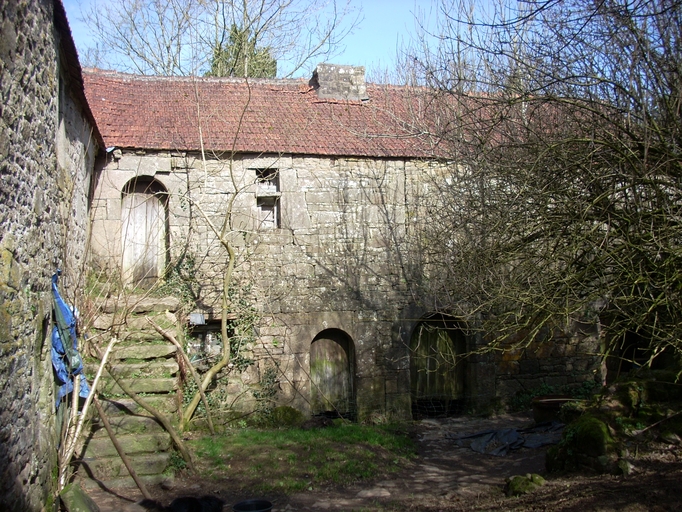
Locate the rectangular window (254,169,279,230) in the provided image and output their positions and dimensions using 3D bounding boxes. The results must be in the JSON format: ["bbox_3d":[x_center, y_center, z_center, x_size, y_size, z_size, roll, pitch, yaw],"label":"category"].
[{"bbox_3d":[-1.356,-1.068,13.547,0.460,1.100,0.200,0,-3,-13],"label":"rectangular window"}]

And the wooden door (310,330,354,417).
[{"bbox_3d":[-0.149,2.195,13.624,0.840,1.660,0.160,0,-3,-13],"label":"wooden door"}]

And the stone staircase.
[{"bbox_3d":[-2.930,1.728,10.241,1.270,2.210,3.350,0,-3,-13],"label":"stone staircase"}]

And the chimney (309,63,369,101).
[{"bbox_3d":[-0.092,-3.756,16.400,1.070,0.790,1.000,0,-3,-13],"label":"chimney"}]

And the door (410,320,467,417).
[{"bbox_3d":[1.895,2.156,14.097,1.100,1.930,0.160,0,-3,-13],"label":"door"}]

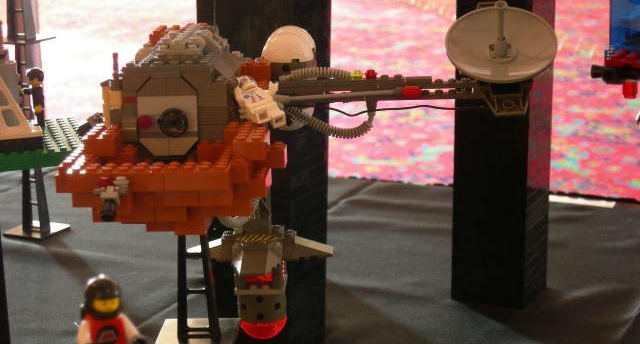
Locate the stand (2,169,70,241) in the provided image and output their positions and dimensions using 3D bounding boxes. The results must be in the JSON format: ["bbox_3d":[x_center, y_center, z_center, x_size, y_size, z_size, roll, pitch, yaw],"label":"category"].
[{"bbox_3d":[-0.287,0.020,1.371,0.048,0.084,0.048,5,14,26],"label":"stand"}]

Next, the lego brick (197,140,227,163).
[{"bbox_3d":[-0.057,-0.012,0.741,0.016,0.011,0.013,-1,13,3],"label":"lego brick"}]

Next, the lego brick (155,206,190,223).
[{"bbox_3d":[-0.075,0.017,0.702,0.016,0.011,0.019,-1,13,3],"label":"lego brick"}]

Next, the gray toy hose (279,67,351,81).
[{"bbox_3d":[-0.003,-0.057,0.789,0.041,0.008,0.007,-1,13,0],"label":"gray toy hose"}]

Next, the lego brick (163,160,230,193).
[{"bbox_3d":[-0.061,0.002,0.679,0.032,0.011,0.016,-1,13,3],"label":"lego brick"}]

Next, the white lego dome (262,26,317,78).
[{"bbox_3d":[-0.018,-0.072,0.812,0.032,0.029,0.032,-1,13,3],"label":"white lego dome"}]

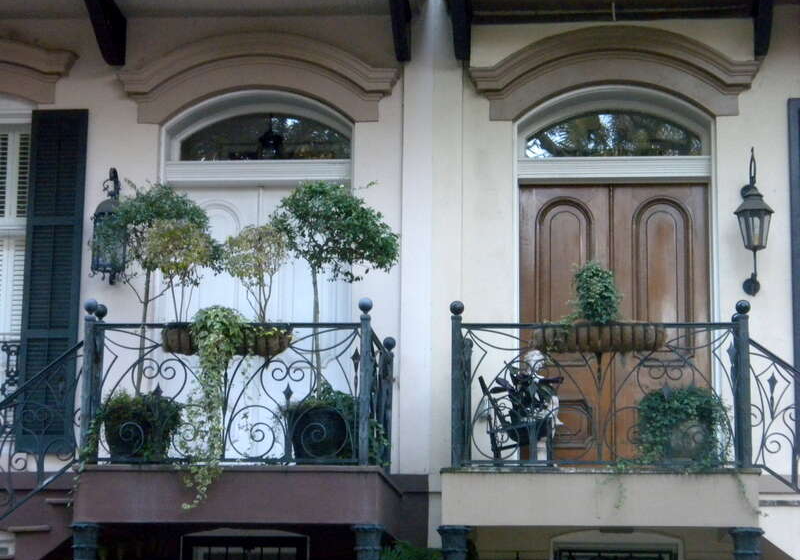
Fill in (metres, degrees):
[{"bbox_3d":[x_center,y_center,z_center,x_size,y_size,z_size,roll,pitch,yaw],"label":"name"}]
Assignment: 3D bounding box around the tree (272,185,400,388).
[{"bbox_3d":[-0.461,0.003,13.793,0.906,1.448,0.800,0,-12,5],"label":"tree"}]

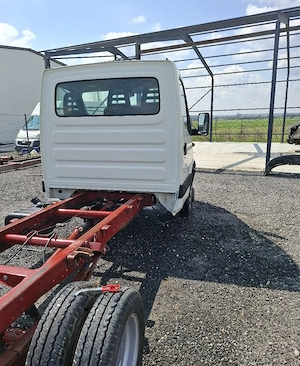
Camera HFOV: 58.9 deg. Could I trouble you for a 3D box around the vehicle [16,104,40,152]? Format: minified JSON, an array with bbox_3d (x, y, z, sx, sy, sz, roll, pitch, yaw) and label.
[{"bbox_3d":[-4.303,-2.875,13.625,1.950,2.500,5.600,4,15,20],"label":"vehicle"}]

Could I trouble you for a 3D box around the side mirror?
[{"bbox_3d":[0.785,-0.935,4.198,0.270,0.360,0.140,4,15,22],"label":"side mirror"}]

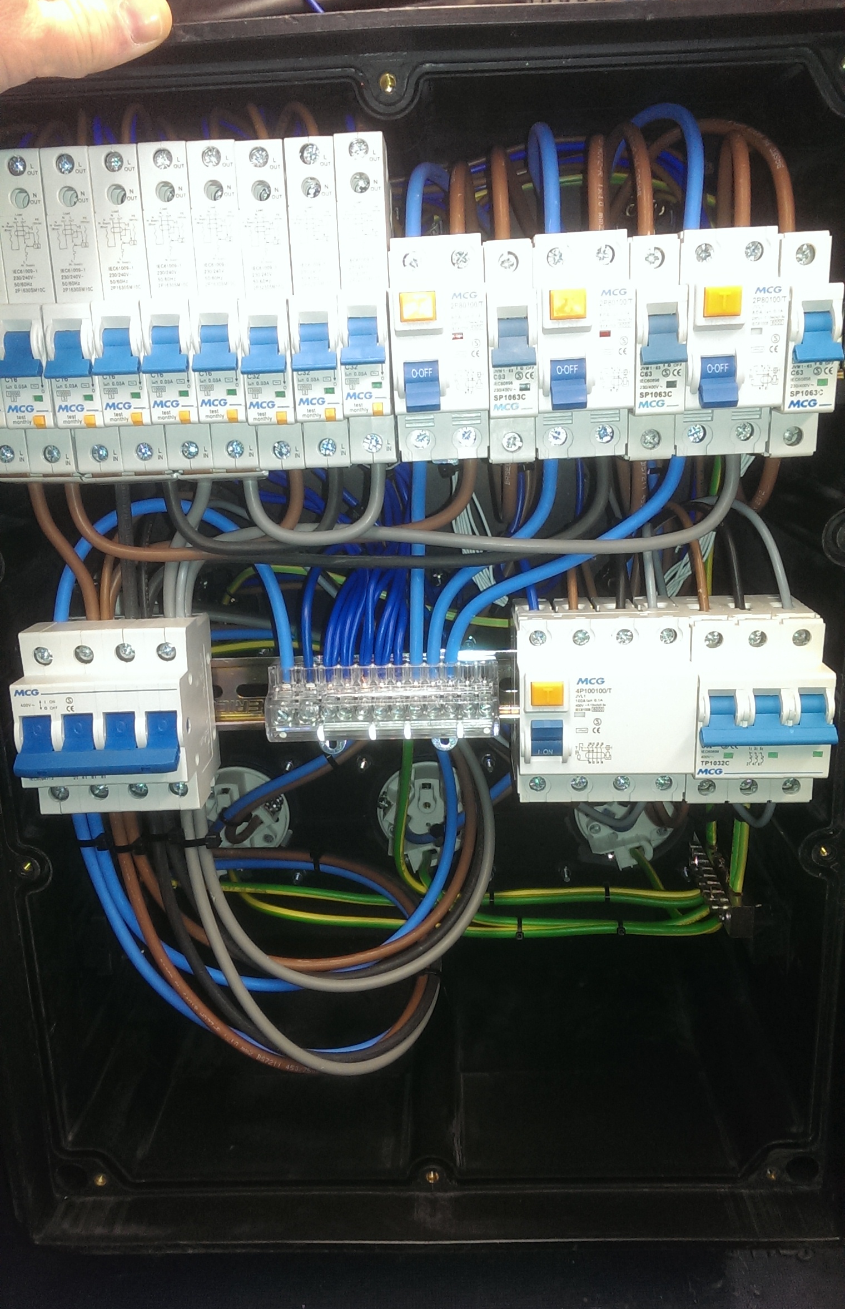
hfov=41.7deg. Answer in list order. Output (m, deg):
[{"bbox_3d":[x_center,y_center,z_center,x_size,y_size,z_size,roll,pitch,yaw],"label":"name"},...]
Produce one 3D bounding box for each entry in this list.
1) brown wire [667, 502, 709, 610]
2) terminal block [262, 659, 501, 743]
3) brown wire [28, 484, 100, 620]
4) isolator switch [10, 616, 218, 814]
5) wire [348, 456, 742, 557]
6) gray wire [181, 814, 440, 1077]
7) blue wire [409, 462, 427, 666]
[{"bbox_3d":[0.118,-0.043,0.490,0.015,0.048,0.030,-1,15,3],"label":"brown wire"},{"bbox_3d":[-0.017,0.020,0.505,0.104,0.032,0.035,-1,15,3],"label":"terminal block"},{"bbox_3d":[-0.154,-0.044,0.480,0.019,0.070,0.022,-1,15,3],"label":"brown wire"},{"bbox_3d":[-0.136,0.027,0.493,0.072,0.083,0.075,-1,15,3],"label":"isolator switch"},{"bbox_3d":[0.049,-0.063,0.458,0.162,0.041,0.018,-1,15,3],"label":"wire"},{"bbox_3d":[-0.052,0.130,0.542,0.116,0.130,0.076,-1,15,3],"label":"gray wire"},{"bbox_3d":[-0.002,-0.038,0.477,0.007,0.100,0.023,-1,15,3],"label":"blue wire"}]

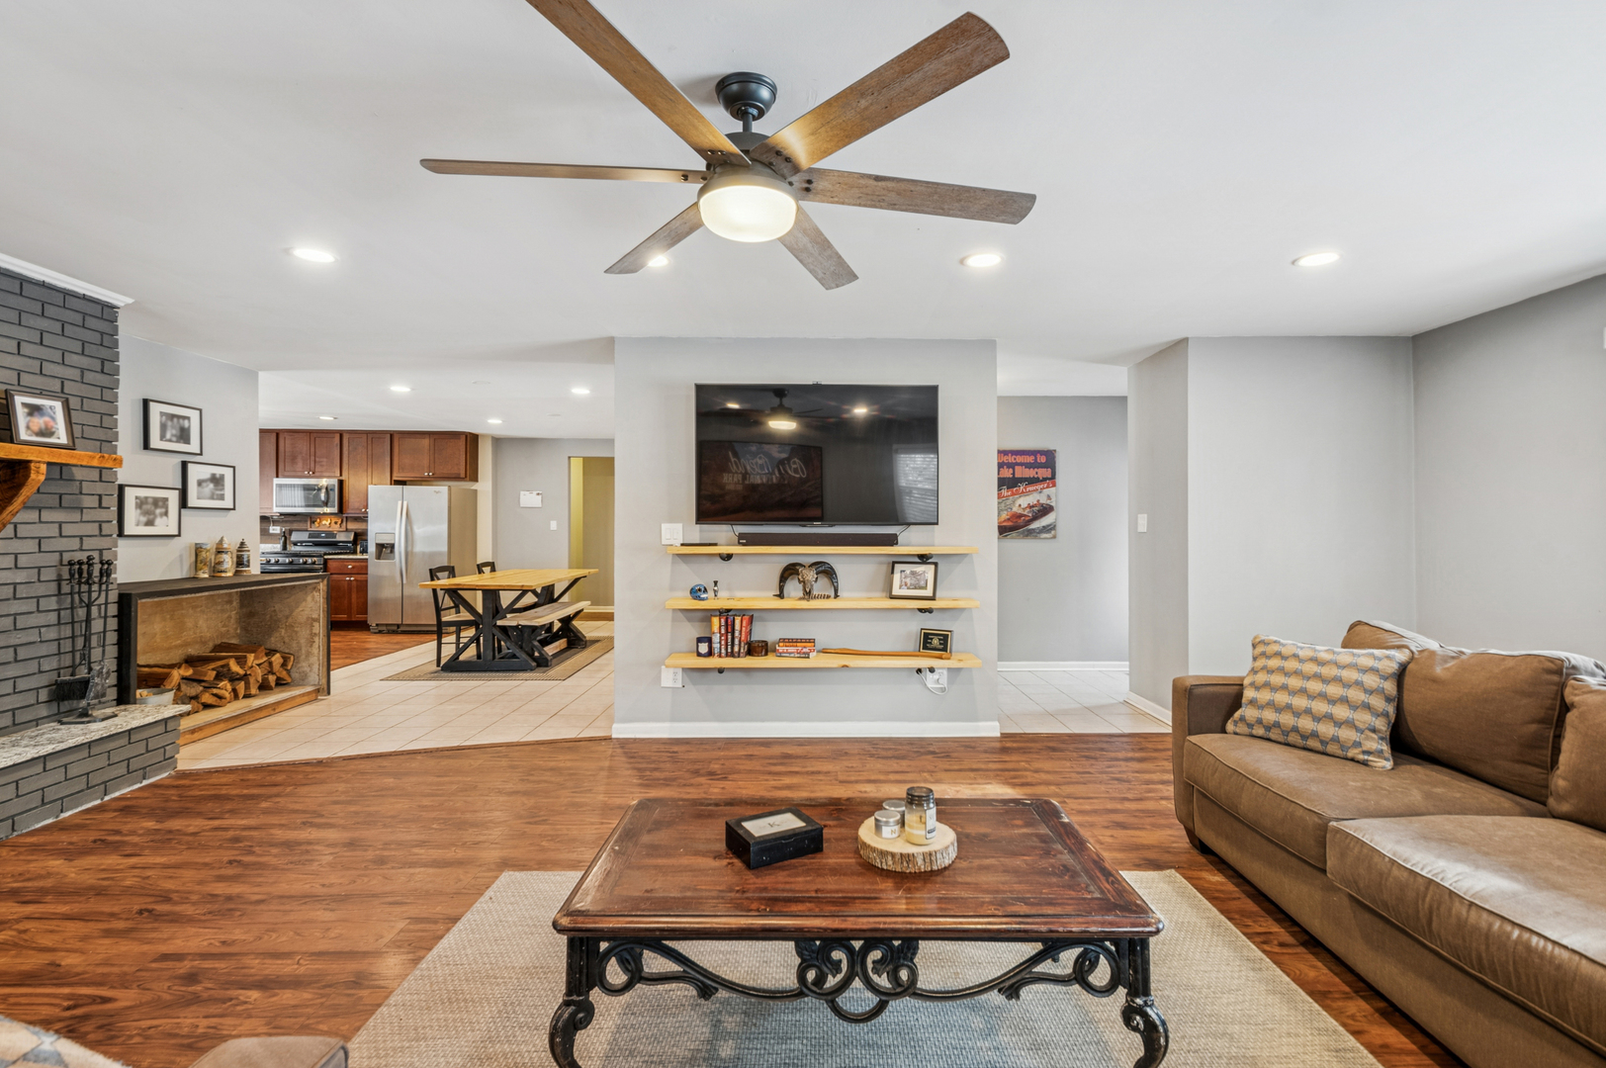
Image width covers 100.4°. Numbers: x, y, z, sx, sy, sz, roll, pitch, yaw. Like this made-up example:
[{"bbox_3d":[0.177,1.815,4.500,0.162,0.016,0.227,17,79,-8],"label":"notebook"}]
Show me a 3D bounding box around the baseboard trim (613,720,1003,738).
[{"bbox_3d":[0.022,1.162,3.960,2.303,0.090,0.016,0,0,0],"label":"baseboard trim"}]

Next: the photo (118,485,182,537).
[{"bbox_3d":[-3.915,-0.131,4.015,0.035,0.302,0.345,0,0,3],"label":"photo"}]

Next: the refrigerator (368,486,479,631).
[{"bbox_3d":[-4.710,0.296,8.332,0.920,1.745,0.830,0,0,-3],"label":"refrigerator"}]

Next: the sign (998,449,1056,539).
[{"bbox_3d":[1.980,-0.351,5.977,0.570,0.797,0.025,0,0,0],"label":"sign"}]

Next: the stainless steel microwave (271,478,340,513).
[{"bbox_3d":[-6.146,-0.466,8.463,0.768,0.434,0.410,0,0,-3],"label":"stainless steel microwave"}]

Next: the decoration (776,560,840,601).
[{"bbox_3d":[0.033,0.270,3.850,0.361,0.228,0.130,0,0,0],"label":"decoration"}]

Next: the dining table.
[{"bbox_3d":[-2.820,0.818,6.800,0.972,0.775,2.290,0,0,-2],"label":"dining table"}]

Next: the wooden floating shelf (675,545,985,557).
[{"bbox_3d":[0.114,0.092,3.847,1.737,0.041,0.235,0,0,0],"label":"wooden floating shelf"}]

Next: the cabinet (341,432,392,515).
[{"bbox_3d":[-5.468,-0.770,8.543,0.604,1.050,0.330,0,0,-3],"label":"cabinet"}]

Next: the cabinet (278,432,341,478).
[{"bbox_3d":[-6.156,-0.998,8.499,0.777,0.595,0.330,0,0,-3],"label":"cabinet"}]

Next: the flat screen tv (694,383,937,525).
[{"bbox_3d":[0.080,-0.459,3.885,1.406,0.811,0.060,0,0,0],"label":"flat screen tv"}]

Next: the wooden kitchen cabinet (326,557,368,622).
[{"bbox_3d":[-5.513,0.729,8.416,0.564,0.869,0.600,0,0,-3],"label":"wooden kitchen cabinet"}]

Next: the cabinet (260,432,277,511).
[{"bbox_3d":[-6.725,-0.770,8.466,0.360,1.048,0.330,0,0,-3],"label":"cabinet"}]

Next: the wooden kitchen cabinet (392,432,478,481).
[{"bbox_3d":[-4.698,-0.978,8.588,0.937,0.632,0.330,0,0,-3],"label":"wooden kitchen cabinet"}]

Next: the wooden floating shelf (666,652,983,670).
[{"bbox_3d":[0.125,0.748,3.966,1.828,0.044,0.220,0,0,-1],"label":"wooden floating shelf"}]

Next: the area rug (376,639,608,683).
[{"bbox_3d":[-2.740,1.200,6.630,1.526,0.010,2.270,0,0,0],"label":"area rug"}]

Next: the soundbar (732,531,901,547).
[{"bbox_3d":[0.089,0.036,3.835,0.907,0.073,0.085,0,0,0],"label":"soundbar"}]

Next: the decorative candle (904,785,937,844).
[{"bbox_3d":[0.271,0.648,1.540,0.072,0.110,0.072,0,0,0],"label":"decorative candle"}]

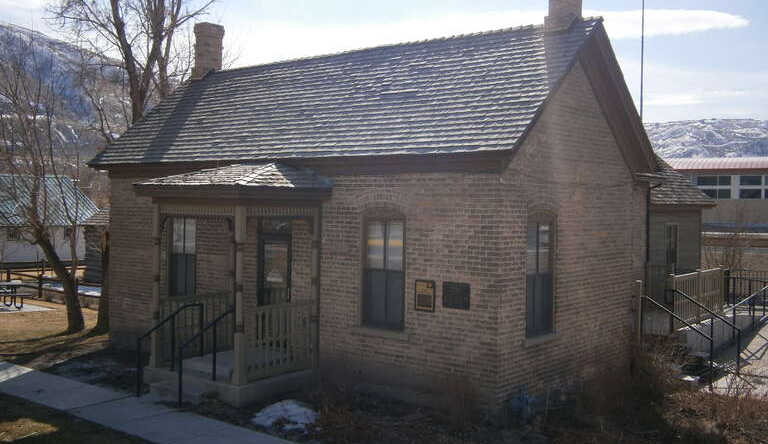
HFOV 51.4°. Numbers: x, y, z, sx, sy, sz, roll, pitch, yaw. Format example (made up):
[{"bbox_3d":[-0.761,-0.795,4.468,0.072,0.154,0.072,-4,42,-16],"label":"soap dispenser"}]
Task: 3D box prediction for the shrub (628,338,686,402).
[{"bbox_3d":[4.479,2.432,13.080,0.820,0.880,0.800,2,2,39],"label":"shrub"}]

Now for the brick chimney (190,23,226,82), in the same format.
[{"bbox_3d":[-4.051,-3.863,18.325,0.520,1.268,0.554,2,2,39],"label":"brick chimney"}]

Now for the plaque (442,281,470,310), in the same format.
[{"bbox_3d":[1.025,1.048,11.318,0.468,0.383,0.035,2,2,39],"label":"plaque"}]

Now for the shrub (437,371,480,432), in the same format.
[{"bbox_3d":[0.939,2.292,10.200,0.530,0.700,0.490,1,2,5],"label":"shrub"}]

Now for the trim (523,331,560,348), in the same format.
[{"bbox_3d":[2.302,1.733,11.844,0.150,0.118,1.146,2,2,39],"label":"trim"}]

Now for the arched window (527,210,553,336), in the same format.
[{"bbox_3d":[2.370,0.799,11.975,0.100,1.824,0.916,2,2,39],"label":"arched window"}]

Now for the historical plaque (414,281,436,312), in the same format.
[{"bbox_3d":[0.597,1.081,11.665,0.379,0.459,0.035,2,2,39],"label":"historical plaque"}]

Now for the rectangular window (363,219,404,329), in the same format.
[{"bbox_3d":[-0.017,0.769,12.284,0.851,1.754,0.100,2,2,39],"label":"rectangular window"}]

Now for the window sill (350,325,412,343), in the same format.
[{"bbox_3d":[-0.033,1.709,12.239,1.164,0.122,0.150,2,2,39],"label":"window sill"}]

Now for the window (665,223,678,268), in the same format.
[{"bbox_3d":[7.391,0.714,20.451,0.100,1.377,0.992,2,2,39],"label":"window"}]

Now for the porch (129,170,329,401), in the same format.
[{"bbox_3d":[-2.491,0.873,12.876,2.540,3.725,2.038,2,2,39],"label":"porch"}]

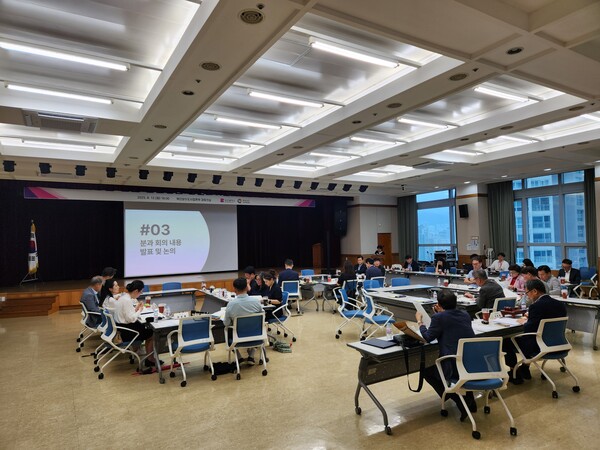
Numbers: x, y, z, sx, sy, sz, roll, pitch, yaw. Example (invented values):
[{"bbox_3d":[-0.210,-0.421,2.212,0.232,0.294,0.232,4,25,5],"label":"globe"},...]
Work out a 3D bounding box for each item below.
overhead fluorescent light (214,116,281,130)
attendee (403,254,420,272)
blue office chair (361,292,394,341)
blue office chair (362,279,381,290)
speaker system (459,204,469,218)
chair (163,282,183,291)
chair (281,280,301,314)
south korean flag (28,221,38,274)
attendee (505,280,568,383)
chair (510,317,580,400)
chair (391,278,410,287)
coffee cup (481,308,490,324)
[{"bbox_3d":[-0.888,-1.815,7.096,1.260,0.080,0.110,0,-3,-31],"label":"overhead fluorescent light"},{"bbox_3d":[3.511,1.561,12.487,0.750,1.200,0.500,1,-3,-41],"label":"attendee"},{"bbox_3d":[1.379,1.595,7.061,0.580,0.840,0.600,-2,-3,2],"label":"blue office chair"},{"bbox_3d":[1.778,1.694,9.031,0.580,0.830,0.560,1,-4,-43],"label":"blue office chair"},{"bbox_3d":[5.627,-0.441,13.723,0.220,0.440,0.270,-9,2,-31],"label":"speaker system"},{"bbox_3d":[-2.992,1.825,9.638,0.580,0.830,0.560,1,-3,-39],"label":"chair"},{"bbox_3d":[-0.205,1.751,9.696,0.600,0.850,0.600,-1,-2,-4],"label":"chair"},{"bbox_3d":[-9.010,0.772,13.469,0.340,1.830,0.280,0,-3,-31],"label":"south korean flag"},{"bbox_3d":[2.739,1.263,4.706,0.540,1.220,0.780,0,-3,-31],"label":"attendee"},{"bbox_3d":[2.818,1.454,4.580,0.580,0.840,0.580,-1,-3,-17],"label":"chair"},{"bbox_3d":[2.378,1.652,9.023,0.600,0.850,0.600,-1,-3,-9],"label":"chair"},{"bbox_3d":[2.241,1.104,4.811,0.095,0.150,0.095,-1,-3,0],"label":"coffee cup"}]

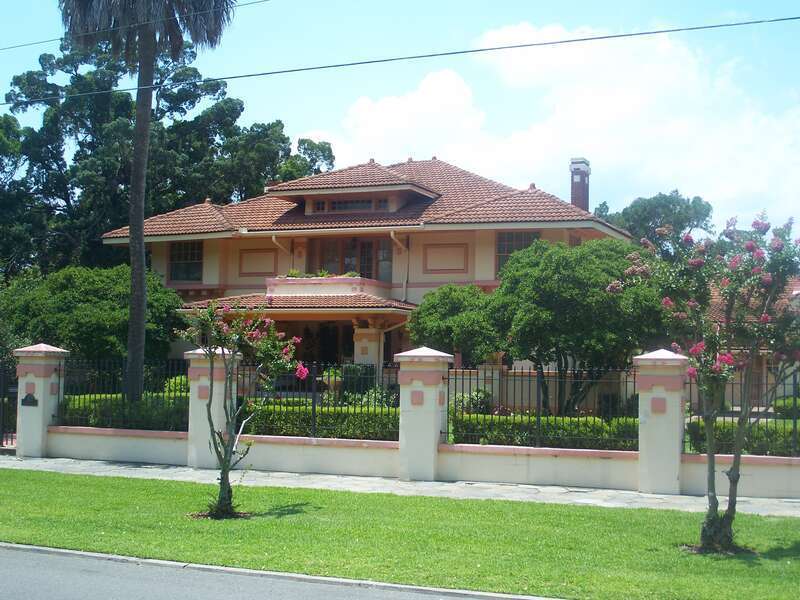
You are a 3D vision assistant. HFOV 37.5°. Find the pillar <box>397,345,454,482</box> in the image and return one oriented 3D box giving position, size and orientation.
[{"bbox_3d":[0.337,1.573,16.440,0.625,1.830,0.625,0,-3,22],"label":"pillar"}]

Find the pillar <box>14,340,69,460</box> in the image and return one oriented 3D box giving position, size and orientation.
[{"bbox_3d":[-5.768,1.613,18.964,0.625,1.830,0.625,0,-3,22],"label":"pillar"}]

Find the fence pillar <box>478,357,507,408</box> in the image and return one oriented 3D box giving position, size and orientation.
[{"bbox_3d":[3.117,2.917,39.289,0.740,1.650,0.740,0,-3,22],"label":"fence pillar"}]

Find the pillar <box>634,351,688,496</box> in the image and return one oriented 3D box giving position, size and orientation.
[{"bbox_3d":[3.390,1.554,15.178,0.625,1.830,0.625,0,-3,22],"label":"pillar"}]

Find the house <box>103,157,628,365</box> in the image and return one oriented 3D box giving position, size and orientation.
[{"bbox_3d":[-1.331,-1.078,48.963,20.740,10.672,16.400,0,-3,22],"label":"house"}]

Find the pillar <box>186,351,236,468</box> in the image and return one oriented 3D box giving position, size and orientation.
[{"bbox_3d":[-2.804,1.598,17.738,0.625,1.830,0.625,0,-3,22],"label":"pillar"}]

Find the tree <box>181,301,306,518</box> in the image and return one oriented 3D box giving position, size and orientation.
[{"bbox_3d":[-1.676,1.125,12.438,1.300,2.222,1.200,1,-3,-8],"label":"tree"}]

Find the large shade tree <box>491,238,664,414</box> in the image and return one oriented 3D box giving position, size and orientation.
[{"bbox_3d":[5.352,0.876,35.454,5.200,5.476,5.000,0,-3,9],"label":"large shade tree"}]

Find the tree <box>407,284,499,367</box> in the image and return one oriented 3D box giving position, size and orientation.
[{"bbox_3d":[1.682,1.575,36.930,2.900,4.132,2.800,1,-3,3],"label":"tree"}]

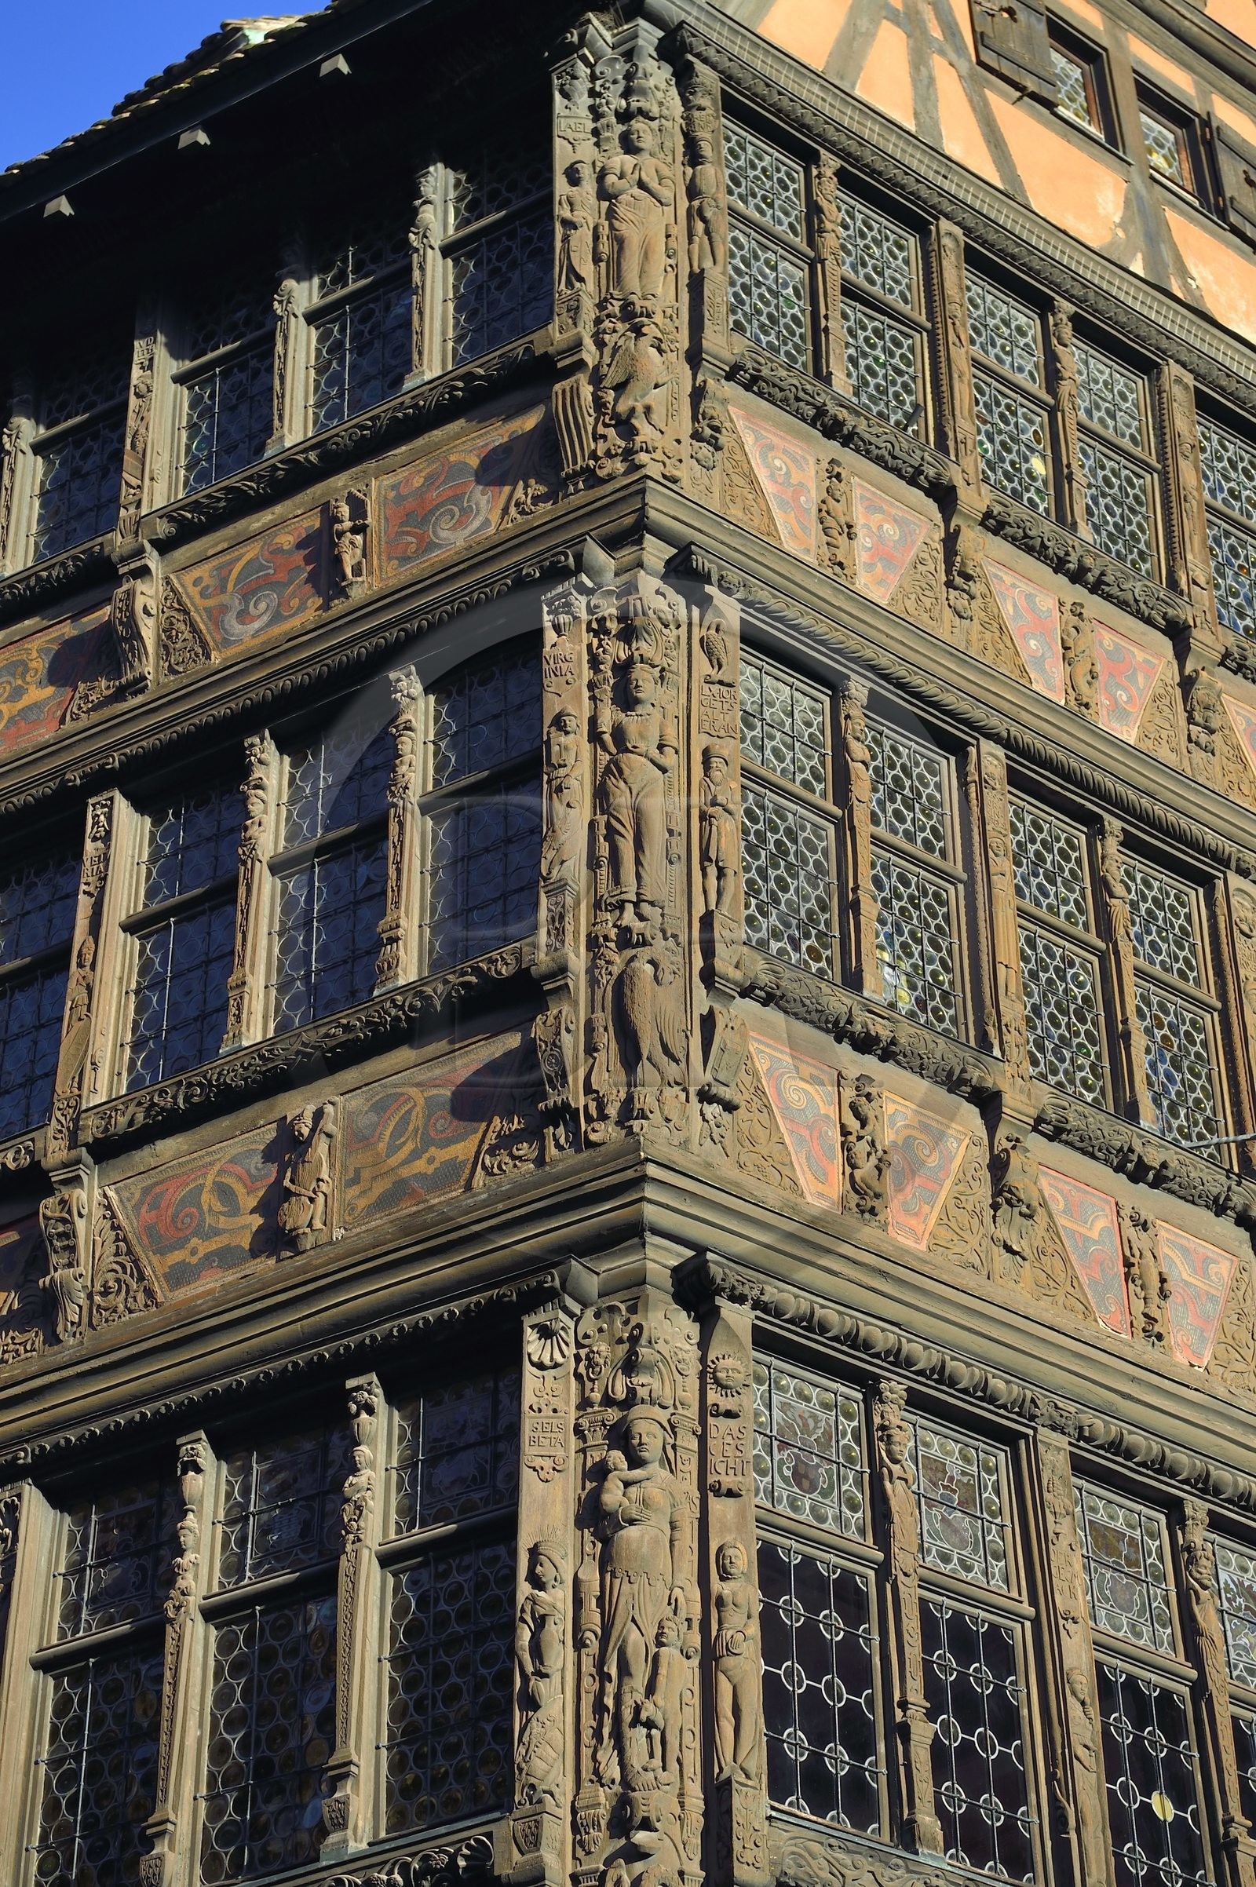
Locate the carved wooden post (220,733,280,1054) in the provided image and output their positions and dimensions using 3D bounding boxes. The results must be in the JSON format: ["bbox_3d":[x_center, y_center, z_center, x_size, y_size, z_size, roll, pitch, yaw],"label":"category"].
[{"bbox_3d":[-1.369,-0.176,13.529,0.130,1.430,0.140,-21,-41,25],"label":"carved wooden post"}]

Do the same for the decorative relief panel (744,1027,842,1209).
[{"bbox_3d":[0.592,0.650,13.013,0.430,0.620,0.050,25,-43,-31],"label":"decorative relief panel"}]

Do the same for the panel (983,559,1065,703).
[{"bbox_3d":[1.605,-1.266,14.884,0.415,0.580,0.050,25,-44,-30],"label":"panel"}]

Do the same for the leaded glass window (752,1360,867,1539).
[{"bbox_3d":[0.583,1.697,12.313,0.570,0.560,0.080,25,-43,-31],"label":"leaded glass window"}]

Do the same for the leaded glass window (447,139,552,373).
[{"bbox_3d":[-0.498,-2.837,15.008,0.589,1.218,0.080,-21,-41,26],"label":"leaded glass window"}]

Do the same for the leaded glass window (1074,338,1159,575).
[{"bbox_3d":[2.126,-2.109,16.176,0.554,1.361,0.080,25,-43,-31],"label":"leaded glass window"}]

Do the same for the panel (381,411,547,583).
[{"bbox_3d":[-0.673,-1.795,14.796,0.840,0.610,0.050,-21,-41,26],"label":"panel"}]

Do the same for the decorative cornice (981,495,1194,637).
[{"bbox_3d":[1.875,-1.559,15.350,1.188,0.238,0.150,25,-43,-31],"label":"decorative cornice"}]

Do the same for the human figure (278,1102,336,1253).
[{"bbox_3d":[-1.088,0.804,12.520,0.210,0.570,0.140,-21,-41,25],"label":"human figure"}]

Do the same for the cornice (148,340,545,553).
[{"bbox_3d":[-1.169,-2.017,15.258,1.940,0.180,0.160,-21,-41,26],"label":"cornice"}]

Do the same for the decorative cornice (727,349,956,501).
[{"bbox_3d":[0.880,-2.088,15.224,1.170,0.180,0.160,25,-43,-31],"label":"decorative cornice"}]

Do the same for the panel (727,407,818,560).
[{"bbox_3d":[0.554,-1.762,14.213,0.450,0.599,0.050,25,-43,-31],"label":"panel"}]

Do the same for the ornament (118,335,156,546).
[{"bbox_3d":[-2.134,-2.229,16.142,0.147,1.404,0.120,-21,-41,25],"label":"ornament"}]

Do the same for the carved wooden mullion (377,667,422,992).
[{"bbox_3d":[-0.804,-0.401,13.330,0.144,1.495,0.140,-21,-41,26],"label":"carved wooden mullion"}]

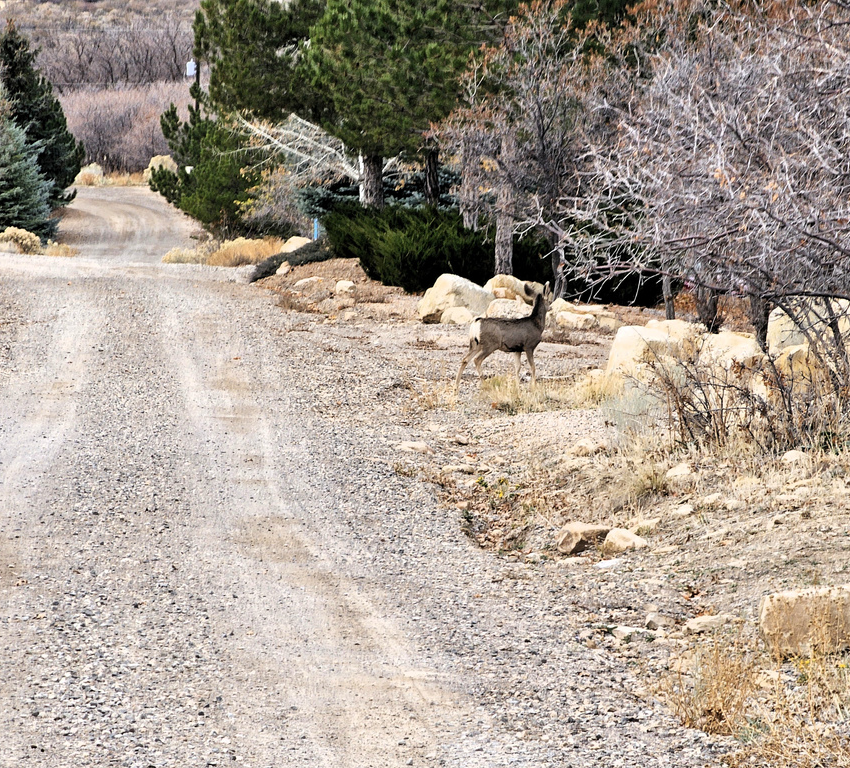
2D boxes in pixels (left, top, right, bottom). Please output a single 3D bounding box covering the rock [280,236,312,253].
[{"bbox_3d":[-2.587,-2.799,137.000,0.685,0.337,0.480,0,1,0],"label":"rock"}]

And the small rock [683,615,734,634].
[{"bbox_3d":[1.479,1.255,35.500,0.261,0.097,0.200,0,1,0],"label":"small rock"}]

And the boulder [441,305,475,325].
[{"bbox_3d":[0.509,-1.072,106.500,0.564,0.282,0.451,0,1,0],"label":"boulder"}]

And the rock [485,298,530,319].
[{"bbox_3d":[1.074,-0.940,87.000,0.601,0.300,0.450,0,1,0],"label":"rock"}]

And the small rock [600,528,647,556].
[{"bbox_3d":[1.079,0.852,36.800,0.249,0.141,0.199,0,1,0],"label":"small rock"}]

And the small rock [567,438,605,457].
[{"bbox_3d":[1.211,0.476,51.000,0.285,0.135,0.228,0,1,0],"label":"small rock"}]

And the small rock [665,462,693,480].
[{"bbox_3d":[1.777,0.611,47.500,0.195,0.121,0.170,0,1,0],"label":"small rock"}]

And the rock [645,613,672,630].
[{"bbox_3d":[1.012,1.030,29.500,0.113,0.078,0.096,0,1,0],"label":"rock"}]

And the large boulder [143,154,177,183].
[{"bbox_3d":[-8.924,-7.285,230.000,1.183,0.940,1.100,0,1,0],"label":"large boulder"}]

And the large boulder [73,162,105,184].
[{"bbox_3d":[-11.870,-7.425,240.000,1.058,0.776,0.899,0,1,0],"label":"large boulder"}]

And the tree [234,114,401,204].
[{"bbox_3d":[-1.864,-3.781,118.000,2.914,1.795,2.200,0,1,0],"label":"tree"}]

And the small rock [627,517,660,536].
[{"bbox_3d":[1.220,0.796,38.000,0.179,0.112,0.143,0,1,0],"label":"small rock"}]

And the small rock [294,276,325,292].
[{"bbox_3d":[-1.816,-1.573,107.000,0.503,0.231,0.380,0,1,0],"label":"small rock"}]

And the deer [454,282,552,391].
[{"bbox_3d":[0.854,-0.524,75.000,1.120,1.191,0.300,-1,2,-32],"label":"deer"}]

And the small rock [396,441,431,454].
[{"bbox_3d":[-0.095,0.523,56.000,0.296,0.110,0.230,0,1,0],"label":"small rock"}]

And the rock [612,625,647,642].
[{"bbox_3d":[0.866,1.056,28.800,0.152,0.076,0.114,0,1,0],"label":"rock"}]

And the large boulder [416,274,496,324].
[{"bbox_3d":[0.484,-1.341,108.000,1.206,0.794,0.965,0,1,0],"label":"large boulder"}]

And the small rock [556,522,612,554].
[{"bbox_3d":[0.863,0.836,36.800,0.292,0.173,0.248,0,1,0],"label":"small rock"}]

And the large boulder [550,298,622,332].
[{"bbox_3d":[2.029,-0.872,86.000,0.910,0.407,0.600,0,1,0],"label":"large boulder"}]

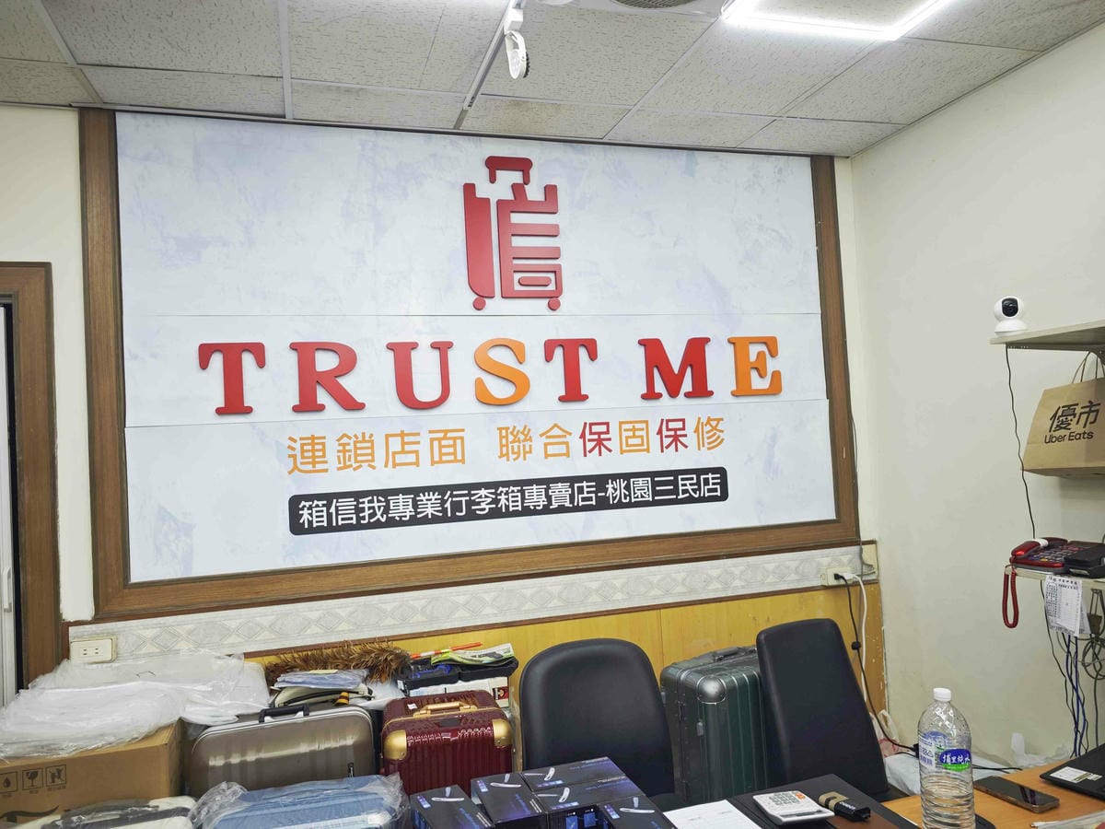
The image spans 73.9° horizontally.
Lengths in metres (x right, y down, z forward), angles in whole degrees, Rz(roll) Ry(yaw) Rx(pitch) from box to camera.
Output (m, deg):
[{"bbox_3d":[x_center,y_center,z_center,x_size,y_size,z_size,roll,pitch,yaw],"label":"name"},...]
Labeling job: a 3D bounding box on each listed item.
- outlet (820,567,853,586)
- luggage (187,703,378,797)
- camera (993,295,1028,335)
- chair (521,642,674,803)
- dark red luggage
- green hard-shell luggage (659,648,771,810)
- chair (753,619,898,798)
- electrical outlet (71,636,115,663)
[{"bbox_3d":[1.226,0.697,3.154,0.122,0.073,0.045,-2,-2,-16],"label":"outlet"},{"bbox_3d":[-0.745,1.245,2.107,0.490,0.770,0.280,-2,-2,-16],"label":"luggage"},{"bbox_3d":[1.355,-0.288,2.170,0.086,0.117,0.087,-4,-2,32],"label":"camera"},{"bbox_3d":[0.158,1.125,1.965,0.560,0.910,0.640,-3,-2,-8],"label":"chair"},{"bbox_3d":[-0.328,1.297,2.410,0.425,0.645,0.265,-3,-2,-8],"label":"dark red luggage"},{"bbox_3d":[0.641,1.183,2.364,0.525,0.770,0.255,-2,-2,-33],"label":"green hard-shell luggage"},{"bbox_3d":[0.870,1.076,1.884,0.560,0.930,0.640,-2,-2,-34],"label":"chair"},{"bbox_3d":[-1.488,0.765,2.379,0.119,0.071,0.045,-2,-2,-16],"label":"electrical outlet"}]

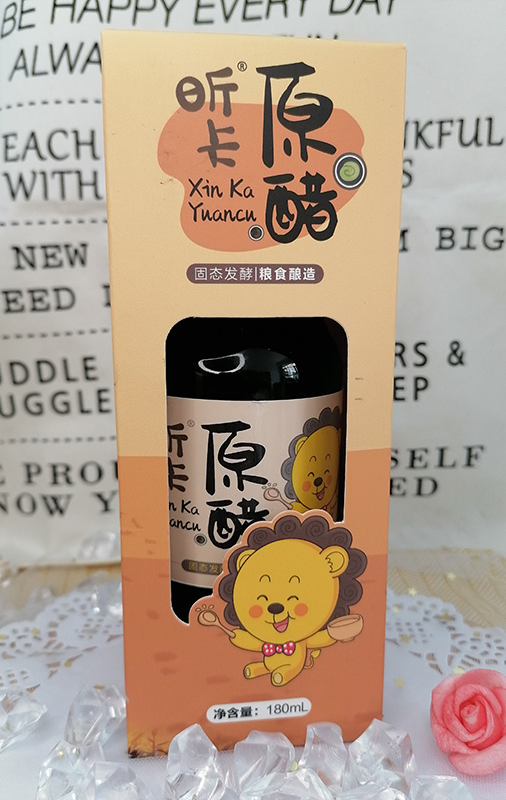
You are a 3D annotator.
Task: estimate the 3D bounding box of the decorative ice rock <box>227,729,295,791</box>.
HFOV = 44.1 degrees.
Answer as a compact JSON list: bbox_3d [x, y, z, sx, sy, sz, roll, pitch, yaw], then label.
[{"bbox_3d":[0.003,0.093,0.161,0.017,0.012,0.012,0,9,0],"label":"decorative ice rock"}]

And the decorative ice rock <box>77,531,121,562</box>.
[{"bbox_3d":[-0.074,0.070,0.300,0.020,0.014,0.014,0,9,0],"label":"decorative ice rock"}]

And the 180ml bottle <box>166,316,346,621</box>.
[{"bbox_3d":[0.001,0.004,0.193,0.055,0.156,0.055,0,9,2],"label":"180ml bottle"}]

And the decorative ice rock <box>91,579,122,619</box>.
[{"bbox_3d":[-0.056,0.079,0.246,0.016,0.014,0.014,0,9,0],"label":"decorative ice rock"}]

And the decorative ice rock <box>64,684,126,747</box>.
[{"bbox_3d":[-0.044,0.088,0.174,0.017,0.014,0.013,-2,9,-11],"label":"decorative ice rock"}]

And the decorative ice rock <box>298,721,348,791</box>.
[{"bbox_3d":[0.019,0.092,0.161,0.013,0.015,0.011,0,9,0],"label":"decorative ice rock"}]

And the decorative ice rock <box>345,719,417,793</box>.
[{"bbox_3d":[0.033,0.091,0.161,0.018,0.015,0.014,0,9,0],"label":"decorative ice rock"}]

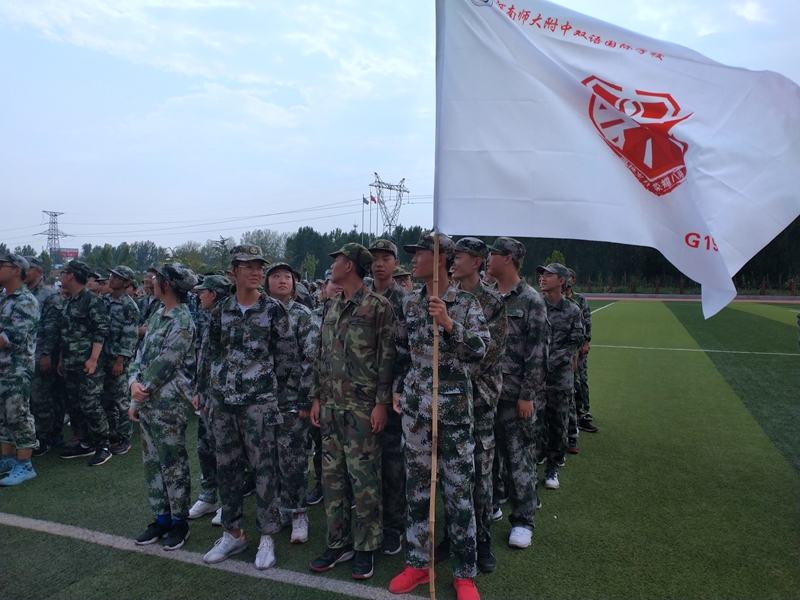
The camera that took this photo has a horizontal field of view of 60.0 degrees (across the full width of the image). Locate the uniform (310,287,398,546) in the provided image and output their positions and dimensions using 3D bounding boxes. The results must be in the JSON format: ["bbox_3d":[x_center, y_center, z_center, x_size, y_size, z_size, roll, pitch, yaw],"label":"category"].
[{"bbox_3d":[-0.256,0.632,3.740,0.490,1.470,0.320,1,1,20],"label":"uniform"}]

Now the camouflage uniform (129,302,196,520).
[{"bbox_3d":[-1.405,0.659,4.101,0.430,1.290,0.340,1,2,34],"label":"camouflage uniform"}]

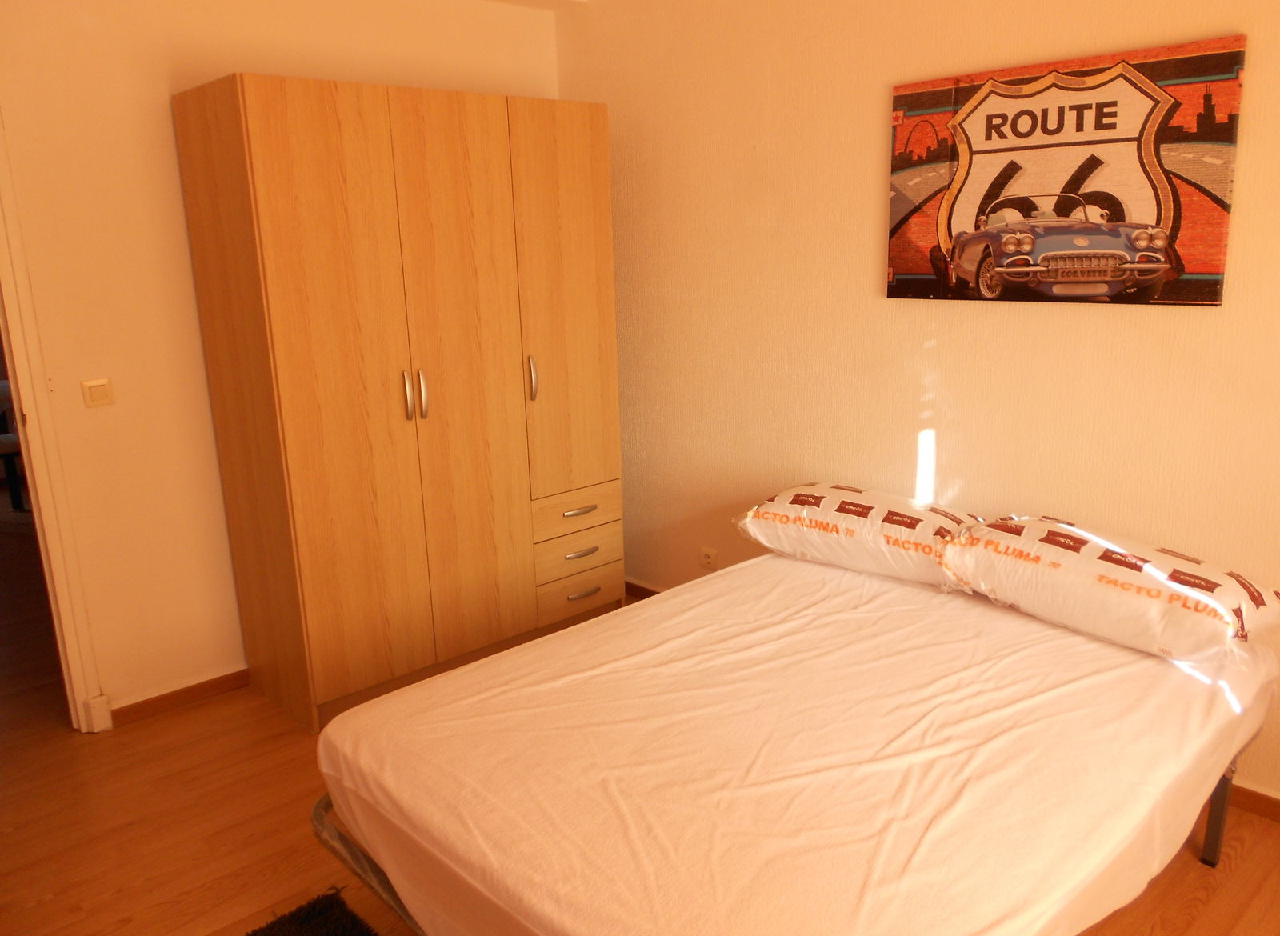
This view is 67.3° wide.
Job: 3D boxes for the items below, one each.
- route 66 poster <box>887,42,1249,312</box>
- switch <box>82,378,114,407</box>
[{"bbox_3d":[1.056,-0.742,2.537,0.025,0.602,0.900,-13,18,-41],"label":"route 66 poster"},{"bbox_3d":[-1.641,-0.225,2.912,0.080,0.080,0.012,-13,18,-41],"label":"switch"}]

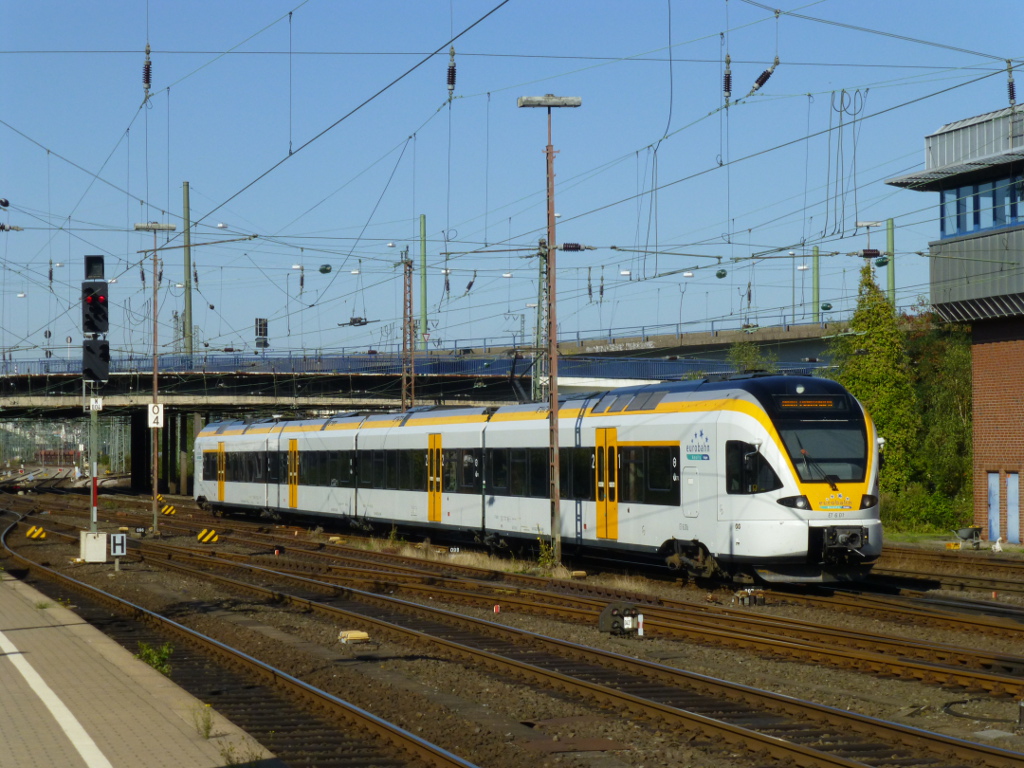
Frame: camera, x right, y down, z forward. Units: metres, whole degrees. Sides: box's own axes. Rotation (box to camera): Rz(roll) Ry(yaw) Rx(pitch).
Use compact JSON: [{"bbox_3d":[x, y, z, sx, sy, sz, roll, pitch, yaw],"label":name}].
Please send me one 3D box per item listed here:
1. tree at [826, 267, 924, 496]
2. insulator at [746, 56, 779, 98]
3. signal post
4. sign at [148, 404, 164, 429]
[{"bbox_3d":[12.999,0.343,96.000,3.300,9.200,3.200,0,-2,0],"label":"tree"},{"bbox_3d":[3.792,-4.636,40.300,0.140,0.780,0.140,40,-11,-12],"label":"insulator"},{"bbox_3d":[-10.257,0.578,65.500,0.670,7.400,0.550,0,-2,-10],"label":"signal post"},{"bbox_3d":[-11.767,1.048,88.000,0.490,0.780,0.050,0,-2,-10],"label":"sign"}]

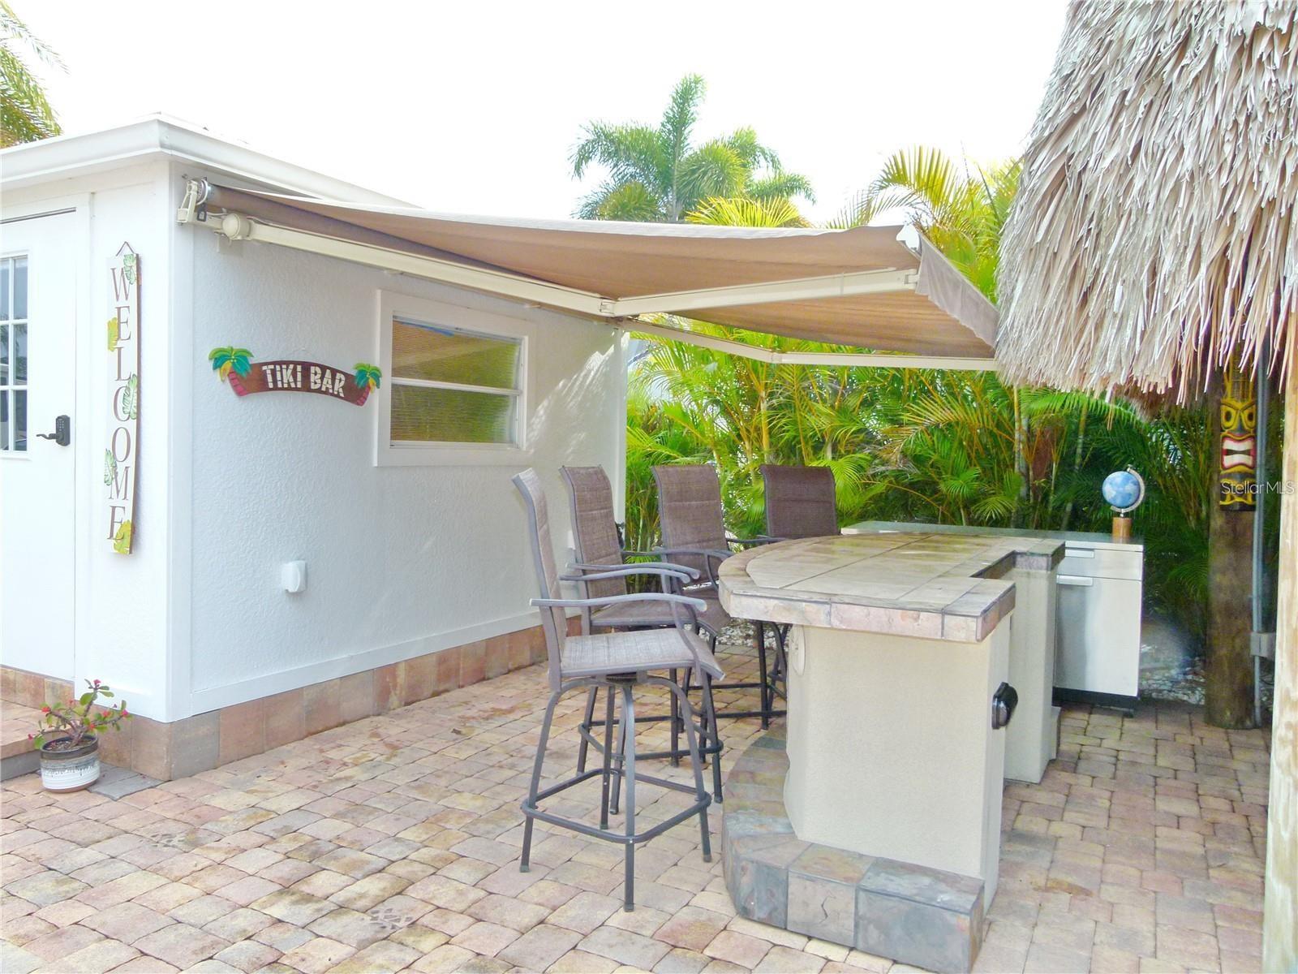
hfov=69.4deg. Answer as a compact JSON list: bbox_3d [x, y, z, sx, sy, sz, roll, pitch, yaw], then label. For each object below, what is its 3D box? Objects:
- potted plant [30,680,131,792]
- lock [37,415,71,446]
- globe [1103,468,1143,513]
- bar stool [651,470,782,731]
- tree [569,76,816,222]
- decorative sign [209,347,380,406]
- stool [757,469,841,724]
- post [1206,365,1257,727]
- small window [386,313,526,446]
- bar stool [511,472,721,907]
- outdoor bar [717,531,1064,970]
[{"bbox_3d":[-2.255,0.961,3.697,0.310,0.410,0.300,2,2,28],"label":"potted plant"},{"bbox_3d":[-2.581,-0.246,4.078,0.145,0.135,0.070,2,2,28],"label":"lock"},{"bbox_3d":[2.810,0.021,5.538,0.230,0.250,0.210,2,2,27],"label":"globe"},{"bbox_3d":[0.426,0.555,4.329,0.640,1.280,0.620,2,2,40],"label":"bar stool"},{"bbox_3d":[0.548,-3.052,15.906,4.100,7.790,4.100,1,2,0],"label":"tree"},{"bbox_3d":[-1.557,-0.489,4.233,0.025,0.205,0.965,2,2,28],"label":"decorative sign"},{"bbox_3d":[0.936,0.553,4.719,0.620,1.280,0.640,0,2,-24],"label":"stool"},{"bbox_3d":[3.055,0.126,4.859,0.240,2.200,0.240,2,2,28],"label":"post"},{"bbox_3d":[-1.052,-0.558,5.236,0.100,0.680,1.120,2,2,28],"label":"small window"},{"bbox_3d":[-0.084,0.586,3.020,0.640,1.280,0.620,1,2,0],"label":"bar stool"},{"bbox_3d":[0.898,0.747,3.646,1.120,0.955,2.520,2,2,28],"label":"outdoor bar"}]

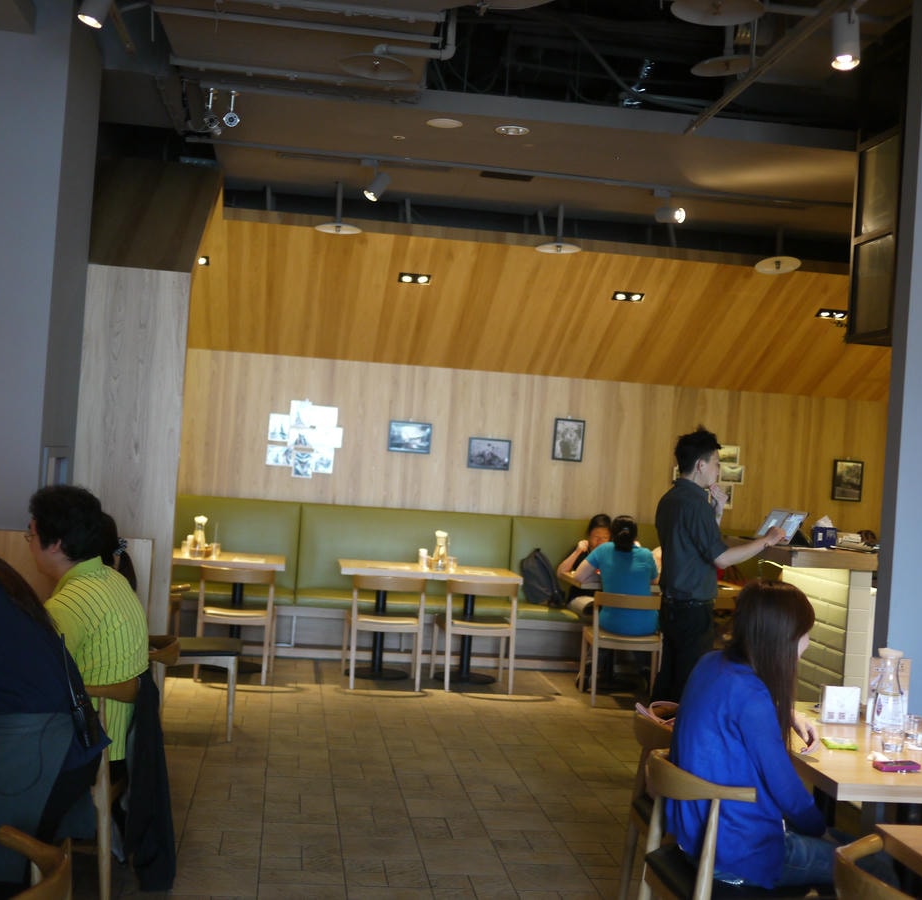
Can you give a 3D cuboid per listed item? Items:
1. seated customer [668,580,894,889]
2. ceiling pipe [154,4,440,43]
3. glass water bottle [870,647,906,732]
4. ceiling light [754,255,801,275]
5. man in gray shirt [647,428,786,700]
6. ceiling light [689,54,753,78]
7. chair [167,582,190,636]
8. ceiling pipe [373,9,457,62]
[{"bbox_3d":[0.833,0.948,3.606,0.720,1.220,0.460,4,-1,-17],"label":"seated customer"},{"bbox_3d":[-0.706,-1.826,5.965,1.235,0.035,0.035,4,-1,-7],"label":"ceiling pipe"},{"bbox_3d":[1.356,0.752,4.371,0.100,0.258,0.100,4,-1,-7],"label":"glass water bottle"},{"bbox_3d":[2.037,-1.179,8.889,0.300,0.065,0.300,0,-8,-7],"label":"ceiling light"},{"bbox_3d":[1.580,0.792,8.699,0.700,1.800,0.520,4,-1,-21],"label":"man in gray shirt"},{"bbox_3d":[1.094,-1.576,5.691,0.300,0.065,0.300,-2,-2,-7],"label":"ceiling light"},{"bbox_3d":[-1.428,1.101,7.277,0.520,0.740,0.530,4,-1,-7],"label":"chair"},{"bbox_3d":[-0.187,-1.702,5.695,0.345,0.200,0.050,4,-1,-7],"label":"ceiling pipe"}]

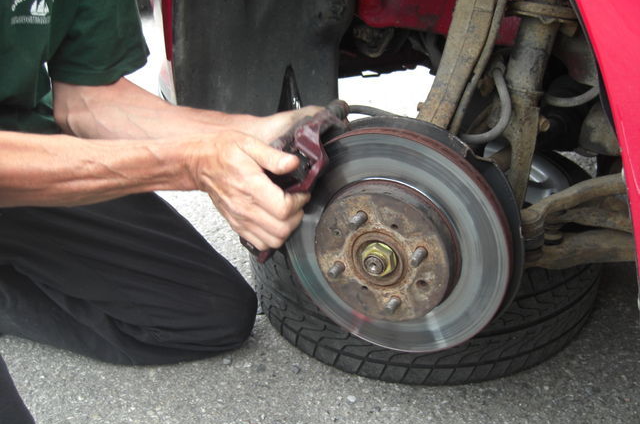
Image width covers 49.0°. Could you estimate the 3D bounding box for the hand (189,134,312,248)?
[{"bbox_3d":[-0.078,-0.023,0.780,0.140,0.115,0.090,38,9,-12],"label":"hand"}]

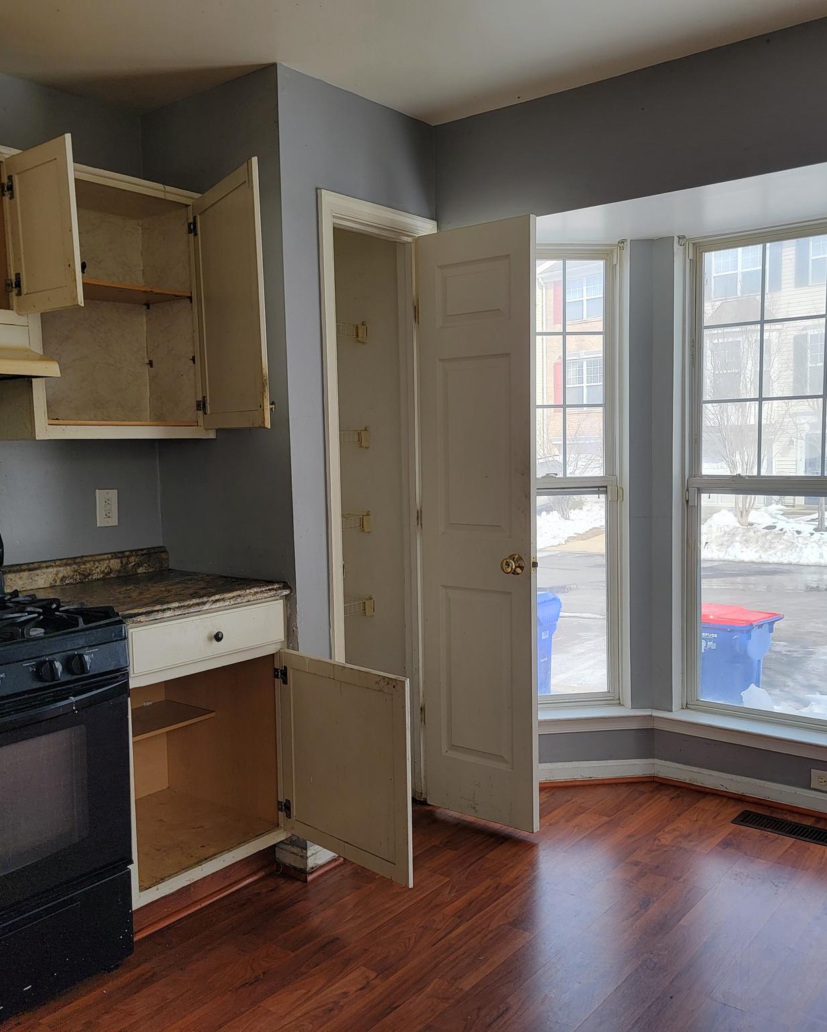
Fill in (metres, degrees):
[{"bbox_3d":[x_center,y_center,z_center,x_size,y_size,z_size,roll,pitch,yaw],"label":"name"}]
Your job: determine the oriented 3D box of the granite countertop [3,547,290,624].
[{"bbox_3d":[-0.801,0.197,2.842,0.635,0.122,0.600,3,7,39],"label":"granite countertop"}]

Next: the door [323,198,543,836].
[{"bbox_3d":[0.223,0.047,3.274,0.460,2.030,0.040,3,7,39],"label":"door"}]

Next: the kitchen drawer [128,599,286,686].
[{"bbox_3d":[-0.741,0.327,2.816,0.480,0.125,0.530,3,7,39],"label":"kitchen drawer"}]

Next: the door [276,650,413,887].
[{"bbox_3d":[-0.195,0.699,2.723,0.525,0.567,0.022,4,7,44],"label":"door"}]

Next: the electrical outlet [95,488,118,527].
[{"bbox_3d":[-0.990,-0.025,3.091,0.010,0.116,0.072,3,7,39],"label":"electrical outlet"}]

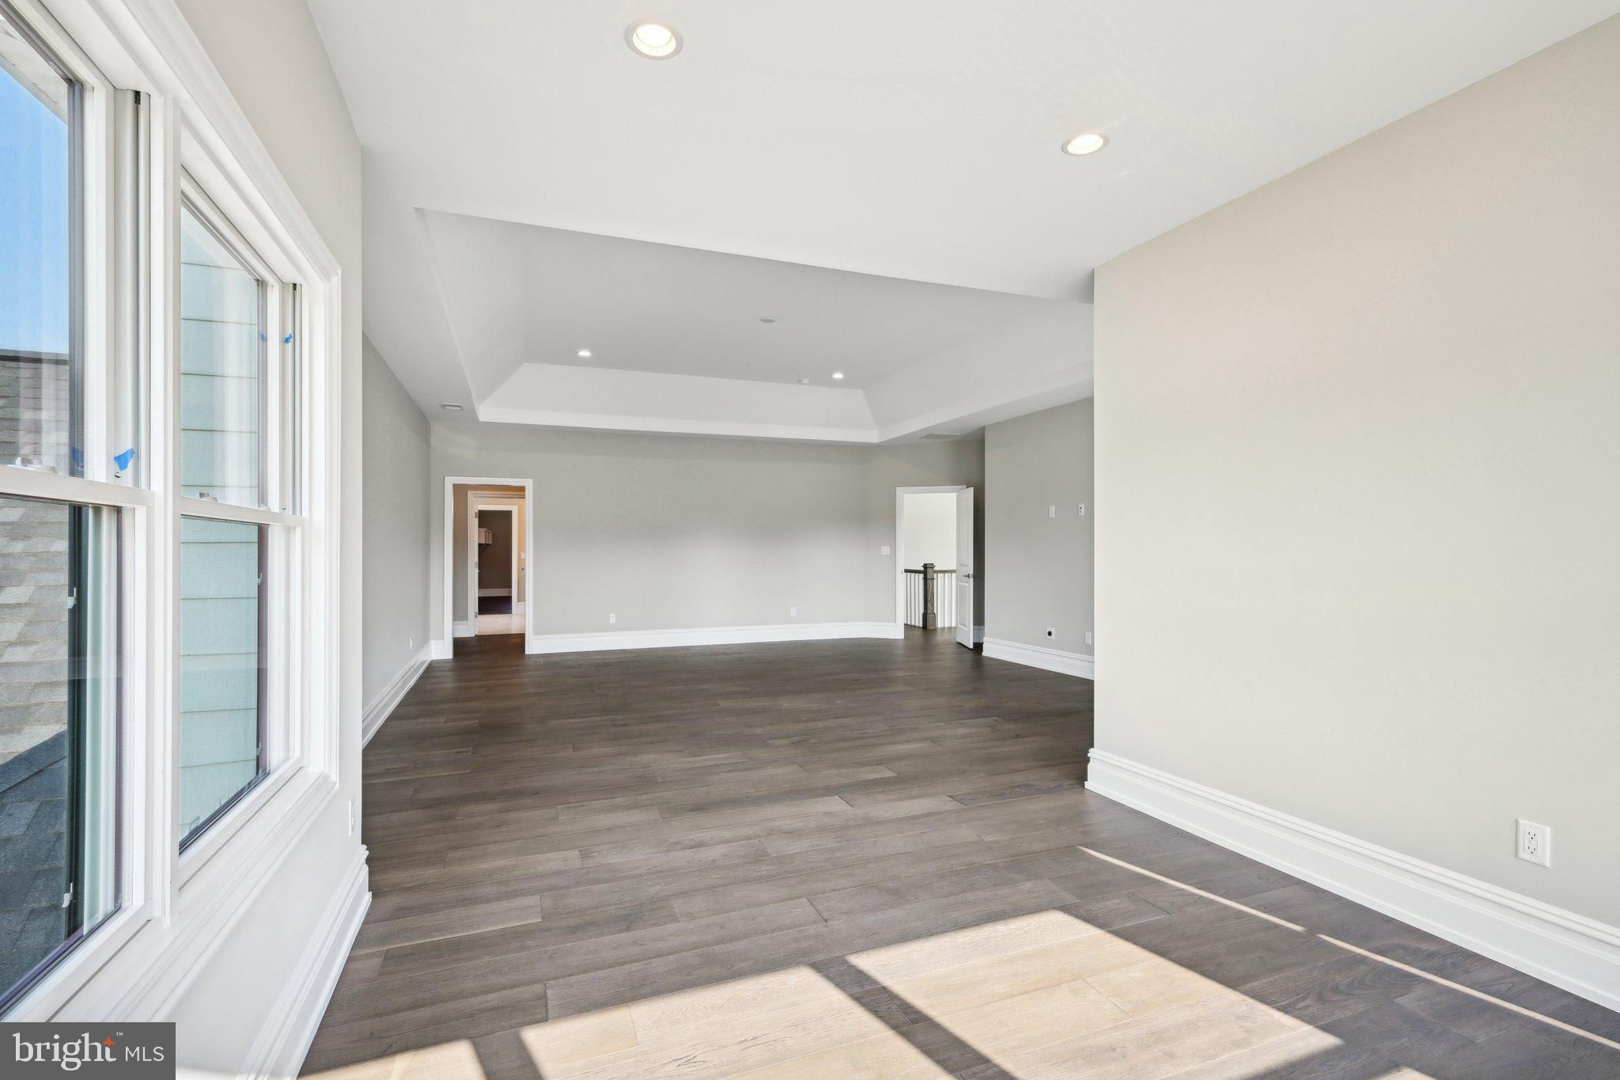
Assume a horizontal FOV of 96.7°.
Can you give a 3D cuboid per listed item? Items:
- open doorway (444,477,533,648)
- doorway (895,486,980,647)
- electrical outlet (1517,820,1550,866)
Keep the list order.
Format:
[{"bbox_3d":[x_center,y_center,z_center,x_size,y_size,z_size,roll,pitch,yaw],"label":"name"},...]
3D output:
[{"bbox_3d":[-3.783,0.323,8.523,0.955,2.105,0.150,0,-1,-22],"label":"open doorway"},{"bbox_3d":[1.663,0.322,9.821,0.990,2.100,0.160,0,-1,21],"label":"doorway"},{"bbox_3d":[2.144,0.899,2.135,0.010,0.117,0.073,0,-1,-22],"label":"electrical outlet"}]

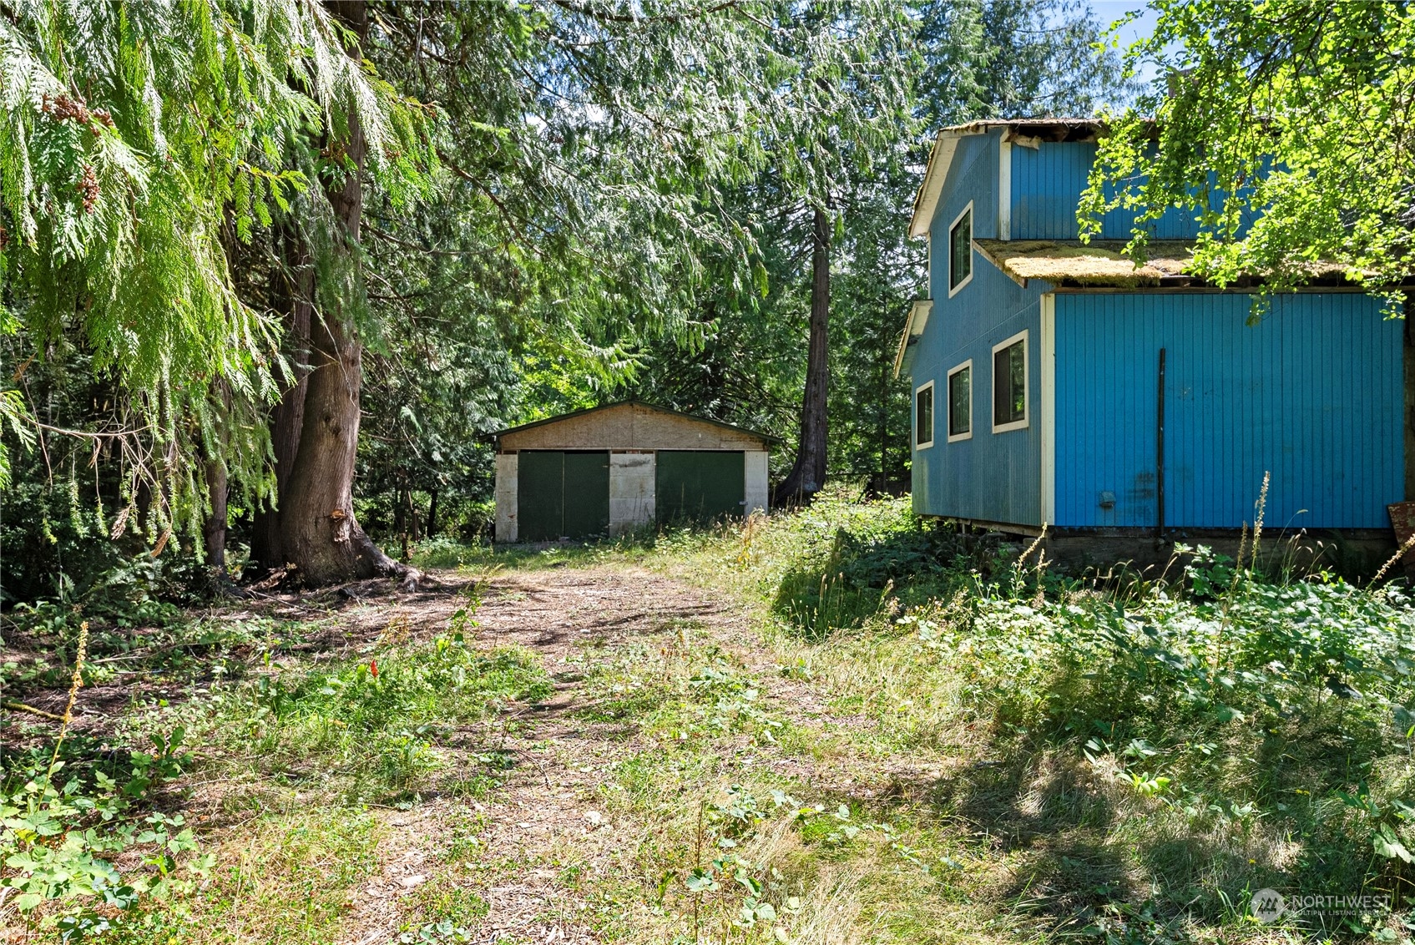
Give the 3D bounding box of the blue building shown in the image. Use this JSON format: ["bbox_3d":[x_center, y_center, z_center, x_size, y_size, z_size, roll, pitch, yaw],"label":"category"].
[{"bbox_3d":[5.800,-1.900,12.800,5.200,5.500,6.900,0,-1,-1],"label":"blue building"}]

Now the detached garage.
[{"bbox_3d":[-2.200,0.060,28.800,7.900,3.750,7.400,0,-1,-2],"label":"detached garage"}]

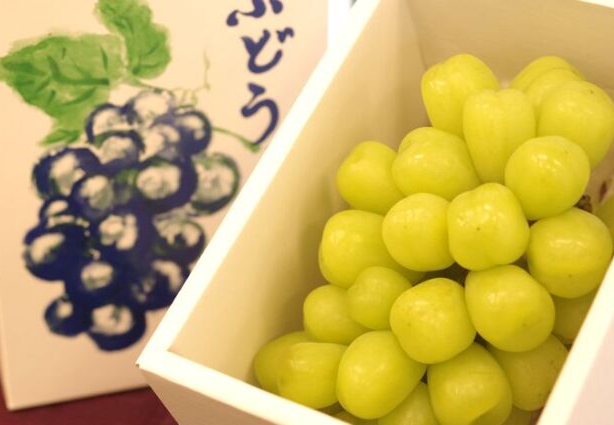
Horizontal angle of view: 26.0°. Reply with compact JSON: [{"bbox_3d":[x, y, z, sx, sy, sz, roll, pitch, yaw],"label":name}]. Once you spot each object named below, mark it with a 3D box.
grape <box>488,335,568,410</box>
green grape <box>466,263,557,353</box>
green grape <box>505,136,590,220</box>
[{"bbox_3d":[0.077,0.056,0.472,0.029,0.029,0.029,-2,25,0],"label":"grape"},{"bbox_3d":[0.069,0.032,0.450,0.030,0.029,0.030,-2,25,0],"label":"green grape"},{"bbox_3d":[0.084,-0.012,0.463,0.029,0.029,0.030,-2,25,0],"label":"green grape"}]

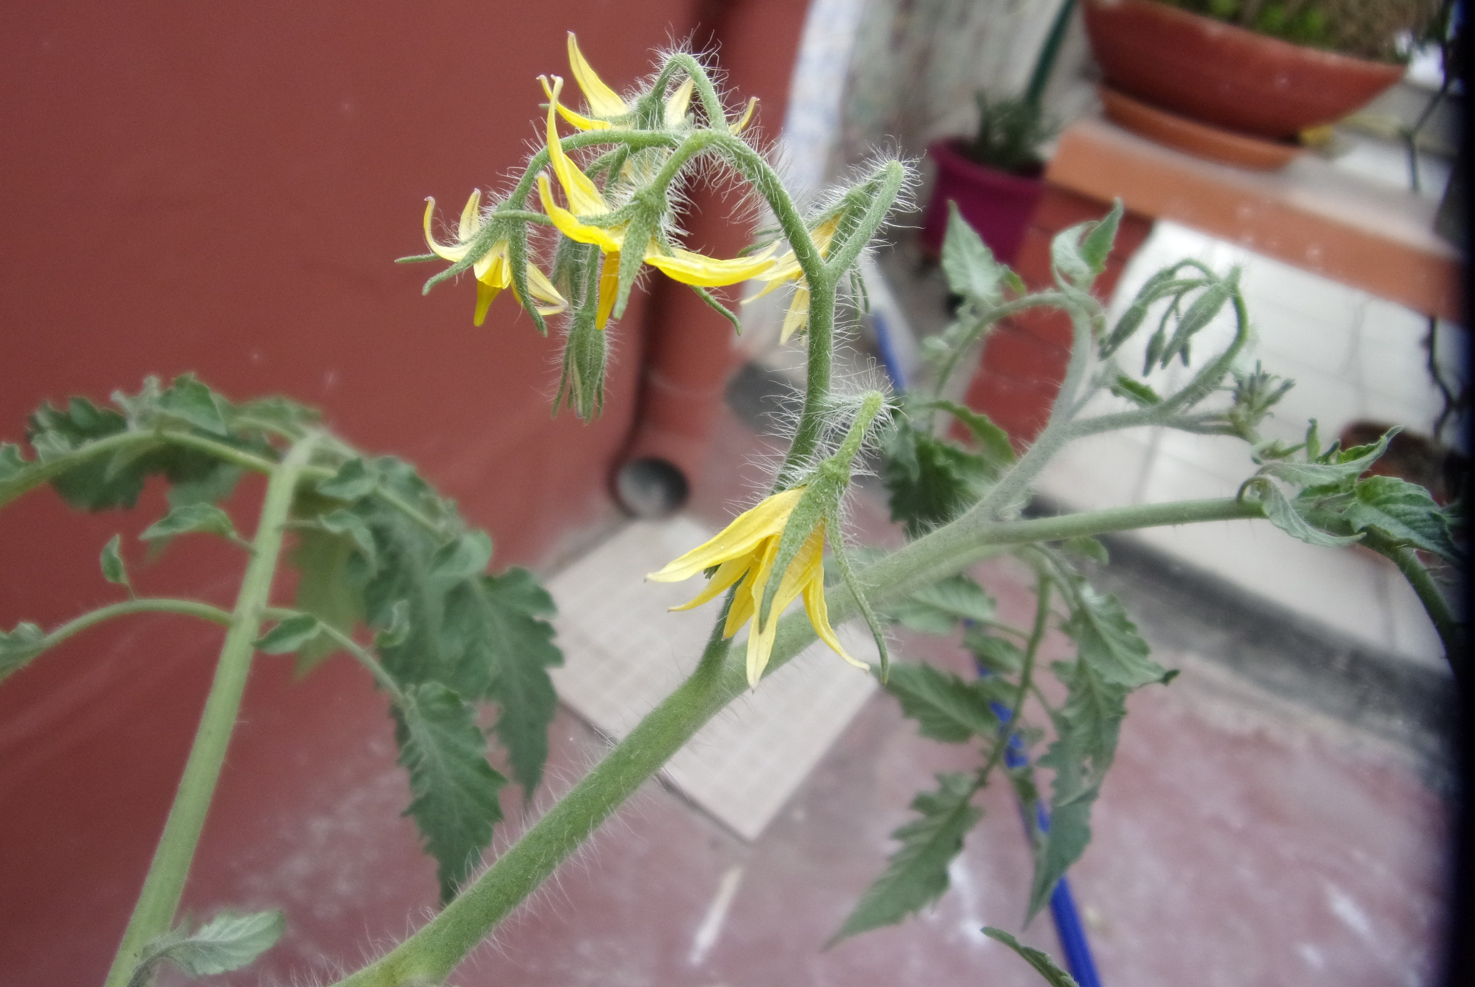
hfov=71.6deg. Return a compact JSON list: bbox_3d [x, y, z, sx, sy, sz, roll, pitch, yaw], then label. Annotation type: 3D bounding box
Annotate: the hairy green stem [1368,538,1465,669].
[{"bbox_3d":[0.098,0.016,0.146,0.005,0.022,0.005,-30,6,0],"label":"hairy green stem"}]

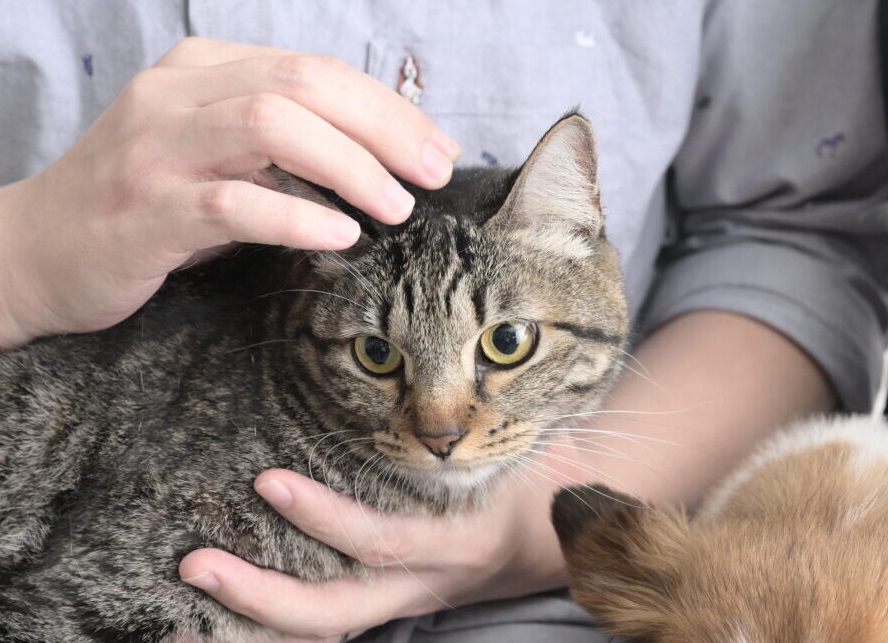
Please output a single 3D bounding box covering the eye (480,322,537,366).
[{"bbox_3d":[0.020,0.007,0.590,0.018,0.014,0.009,5,8,-2],"label":"eye"}]

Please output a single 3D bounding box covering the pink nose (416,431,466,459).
[{"bbox_3d":[-0.001,0.037,0.572,0.015,0.009,0.009,6,12,5],"label":"pink nose"}]

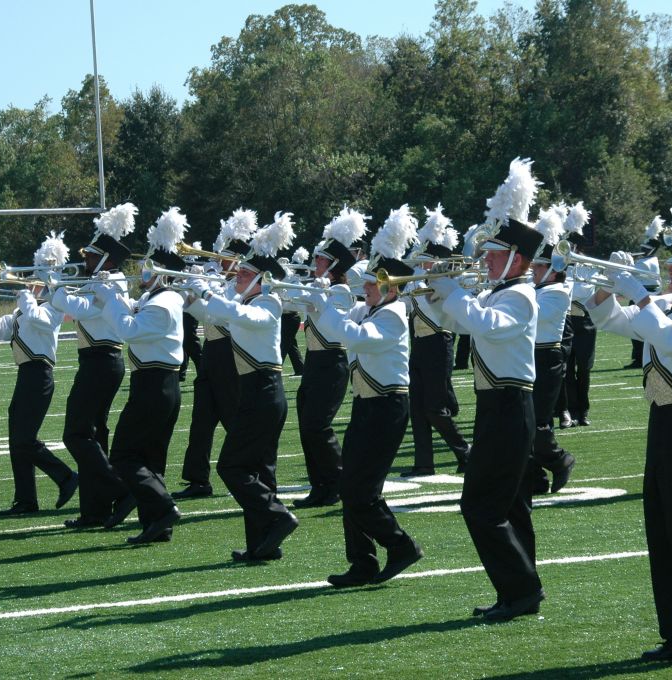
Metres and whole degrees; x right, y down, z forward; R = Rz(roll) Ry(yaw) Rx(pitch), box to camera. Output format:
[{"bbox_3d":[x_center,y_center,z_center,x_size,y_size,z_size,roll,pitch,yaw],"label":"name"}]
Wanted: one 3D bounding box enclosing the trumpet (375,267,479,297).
[{"bbox_3d":[0.408,-0.264,14.350,0.500,0.155,0.130,-5,3,-27],"label":"trumpet"}]

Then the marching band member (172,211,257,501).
[{"bbox_3d":[-0.823,0.092,21.717,0.524,1.960,0.510,-3,2,-23],"label":"marching band member"}]

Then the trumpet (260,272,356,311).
[{"bbox_3d":[-0.111,-0.225,15.700,0.510,0.170,0.130,6,-2,-24],"label":"trumpet"}]

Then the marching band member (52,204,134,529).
[{"bbox_3d":[-1.510,0.165,19.811,0.504,1.997,0.510,-3,2,-23],"label":"marching band member"}]

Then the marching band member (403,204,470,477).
[{"bbox_3d":[0.678,0.004,22.577,0.533,1.911,0.510,-3,2,-23],"label":"marching band member"}]

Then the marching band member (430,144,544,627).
[{"bbox_3d":[0.695,0.221,14.500,0.520,2.080,0.520,-4,2,-25],"label":"marching band member"}]

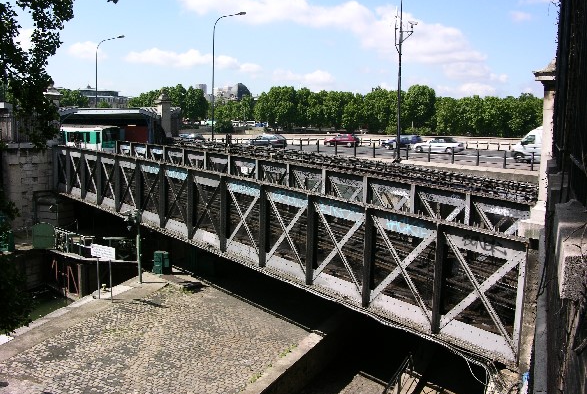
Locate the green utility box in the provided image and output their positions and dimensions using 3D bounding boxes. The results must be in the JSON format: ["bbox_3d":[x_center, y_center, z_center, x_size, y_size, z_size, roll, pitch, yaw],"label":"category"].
[{"bbox_3d":[-7.712,3.900,34.800,0.800,1.380,0.700,4,8,20],"label":"green utility box"}]

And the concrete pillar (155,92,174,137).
[{"bbox_3d":[-13.583,-8.620,62.000,1.300,5.000,1.300,-5,9,-40],"label":"concrete pillar"}]

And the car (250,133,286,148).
[{"bbox_3d":[-2.808,-6.065,64.000,4.100,1.450,1.700,6,9,36],"label":"car"}]

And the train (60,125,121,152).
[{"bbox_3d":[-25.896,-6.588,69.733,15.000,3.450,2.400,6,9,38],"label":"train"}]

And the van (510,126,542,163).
[{"bbox_3d":[17.873,-3.519,40.421,5.400,2.550,2.000,5,8,30],"label":"van"}]

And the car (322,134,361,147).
[{"bbox_3d":[5.333,-6.193,65.500,3.900,1.430,1.660,4,8,24],"label":"car"}]

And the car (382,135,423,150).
[{"bbox_3d":[11.782,-5.935,64.500,4.200,1.560,1.720,5,8,28],"label":"car"}]

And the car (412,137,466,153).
[{"bbox_3d":[13.017,-4.611,53.500,4.400,1.400,1.730,4,8,25],"label":"car"}]

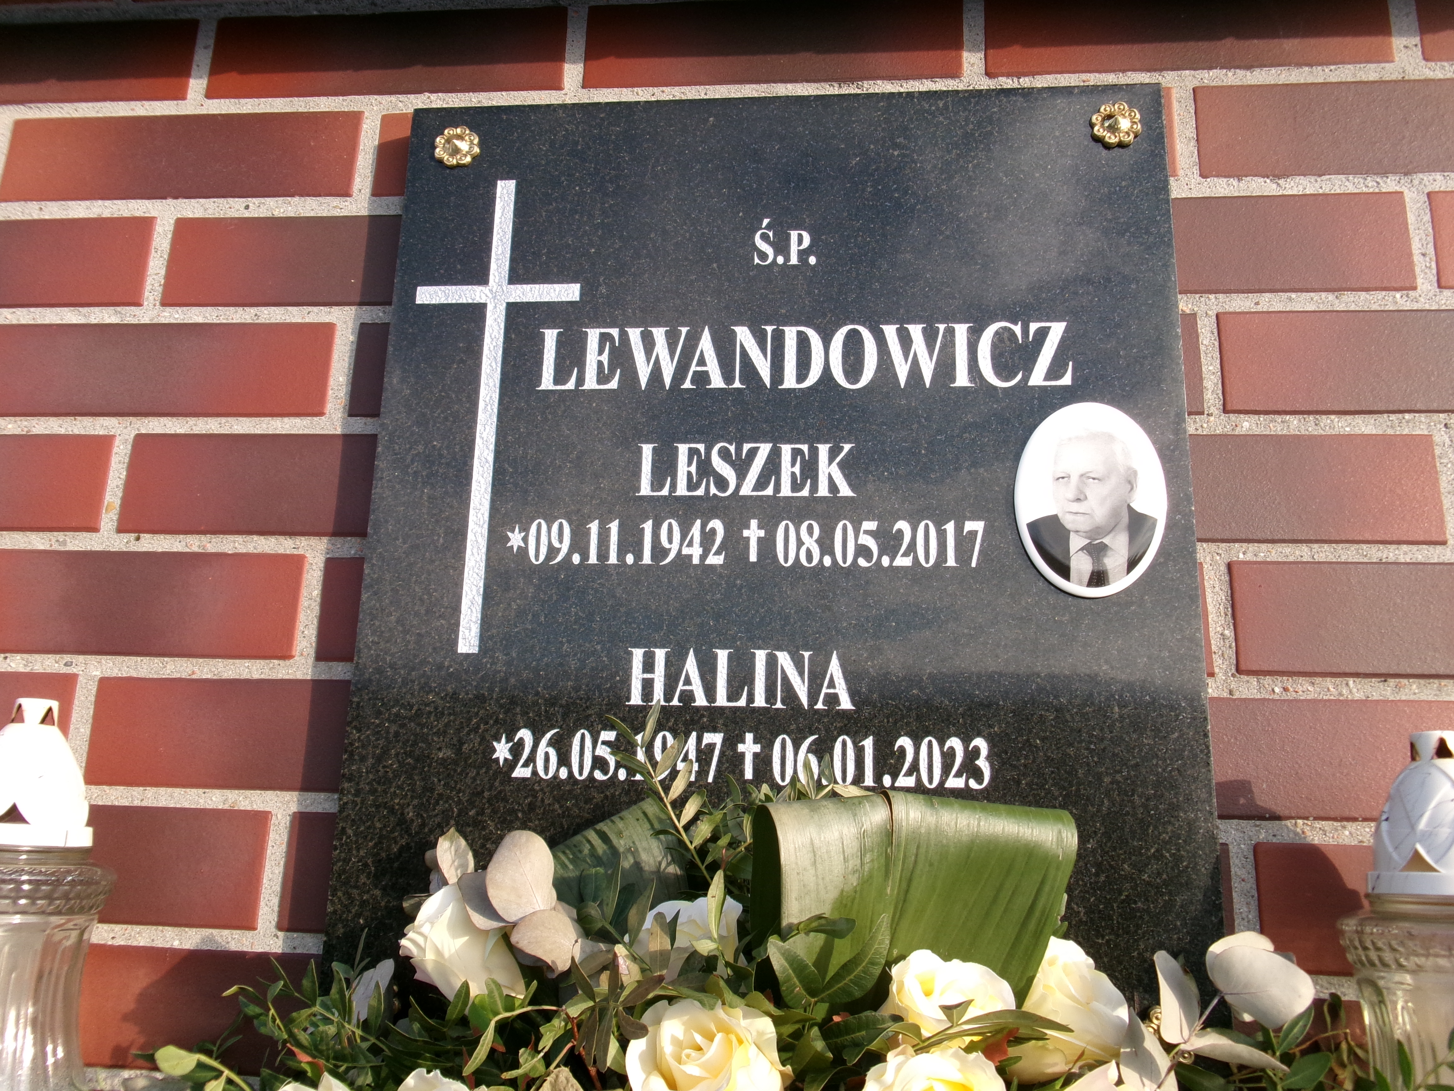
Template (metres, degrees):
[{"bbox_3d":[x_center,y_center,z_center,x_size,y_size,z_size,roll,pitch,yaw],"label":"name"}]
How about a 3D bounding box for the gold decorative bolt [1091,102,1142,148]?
[{"bbox_3d":[0.234,-0.254,0.707,0.028,0.028,0.011,1,-15,6],"label":"gold decorative bolt"}]

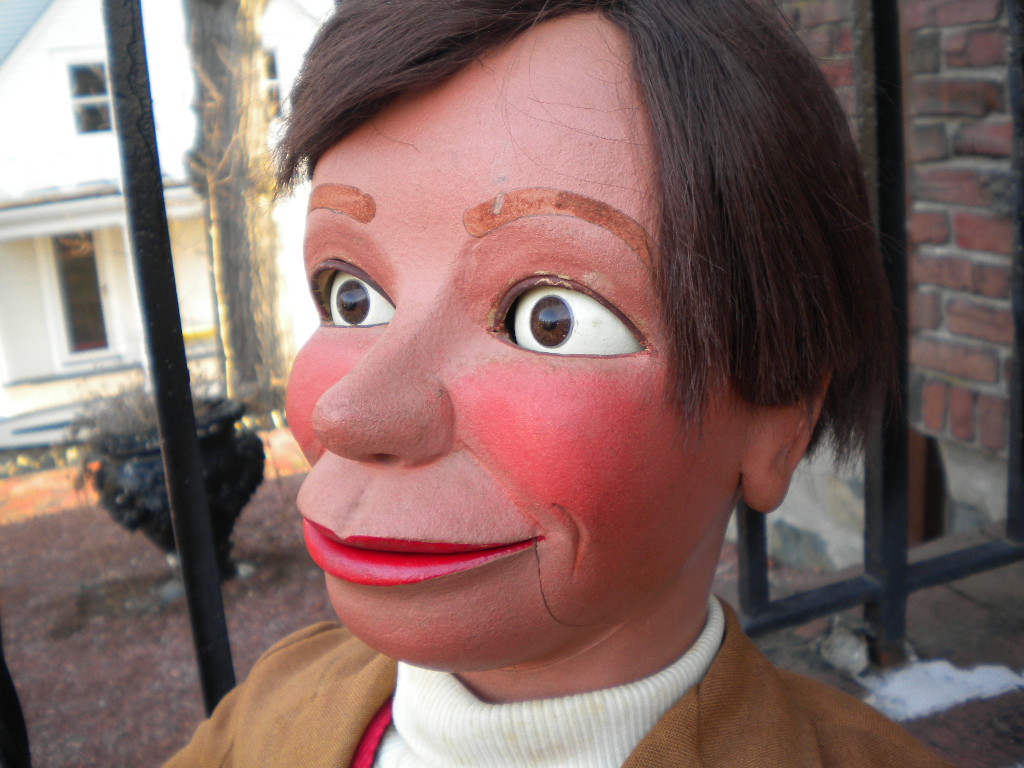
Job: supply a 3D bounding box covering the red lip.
[{"bbox_3d":[-0.037,0.044,0.282,0.086,0.017,0.030,8,7,35],"label":"red lip"}]

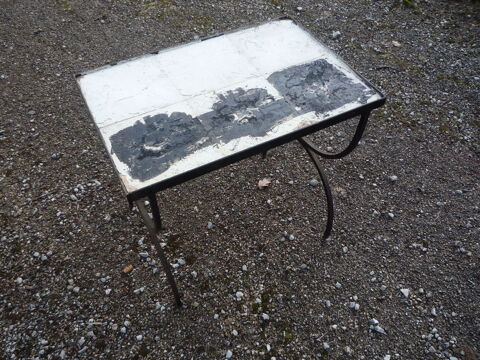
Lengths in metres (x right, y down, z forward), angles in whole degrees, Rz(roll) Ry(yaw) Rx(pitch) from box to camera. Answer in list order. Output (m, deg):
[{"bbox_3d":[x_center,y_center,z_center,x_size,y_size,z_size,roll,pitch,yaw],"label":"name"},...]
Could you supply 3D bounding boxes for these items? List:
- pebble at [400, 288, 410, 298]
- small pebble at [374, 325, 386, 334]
[{"bbox_3d":[0.534,0.367,1.344,0.028,0.018,0.024,1,49,0],"label":"pebble"},{"bbox_3d":[0.427,0.456,1.265,0.034,0.015,0.018,34,56,26],"label":"small pebble"}]

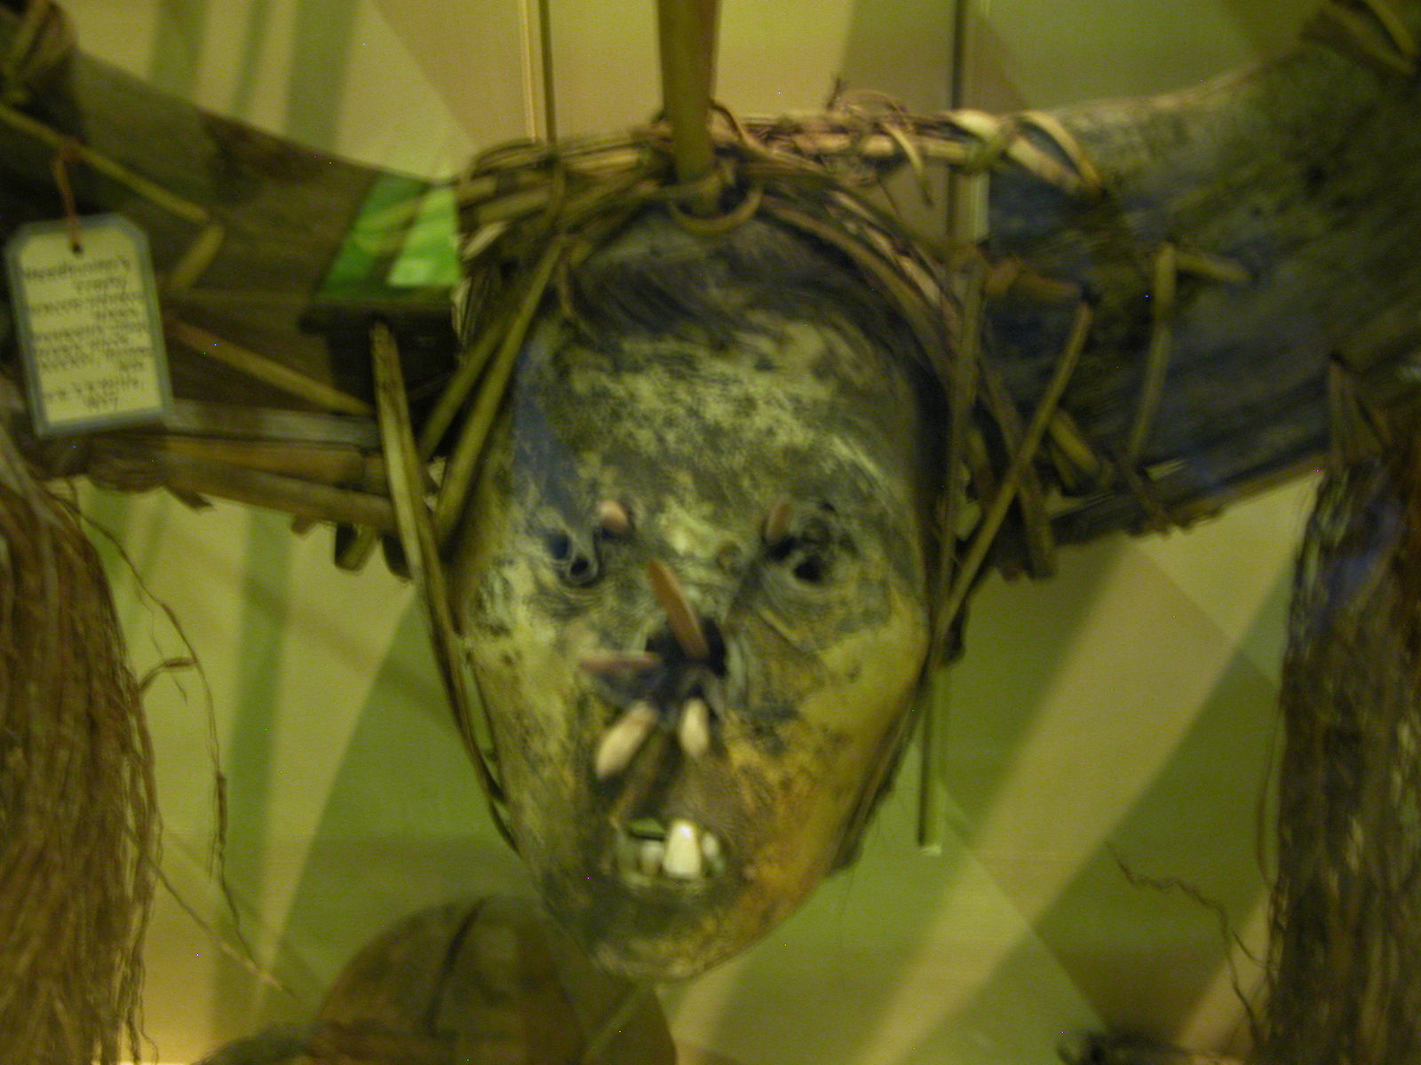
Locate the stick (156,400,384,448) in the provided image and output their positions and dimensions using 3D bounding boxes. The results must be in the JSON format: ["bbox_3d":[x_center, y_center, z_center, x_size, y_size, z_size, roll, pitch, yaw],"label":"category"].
[{"bbox_3d":[-0.133,-0.033,0.665,0.067,0.008,0.008,5,0,0],"label":"stick"}]

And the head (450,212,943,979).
[{"bbox_3d":[-0.005,0.018,0.655,0.141,0.222,0.160,3,5,3],"label":"head"}]

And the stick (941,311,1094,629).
[{"bbox_3d":[0.089,-0.019,0.650,0.005,0.104,0.005,23,0,0],"label":"stick"}]

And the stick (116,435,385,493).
[{"bbox_3d":[-0.138,-0.021,0.665,0.080,0.009,0.009,6,0,0],"label":"stick"}]

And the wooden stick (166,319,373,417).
[{"bbox_3d":[-0.132,-0.049,0.665,0.066,0.006,0.006,23,0,0],"label":"wooden stick"}]

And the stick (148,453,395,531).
[{"bbox_3d":[-0.131,-0.012,0.665,0.074,0.009,0.009,11,0,0],"label":"stick"}]

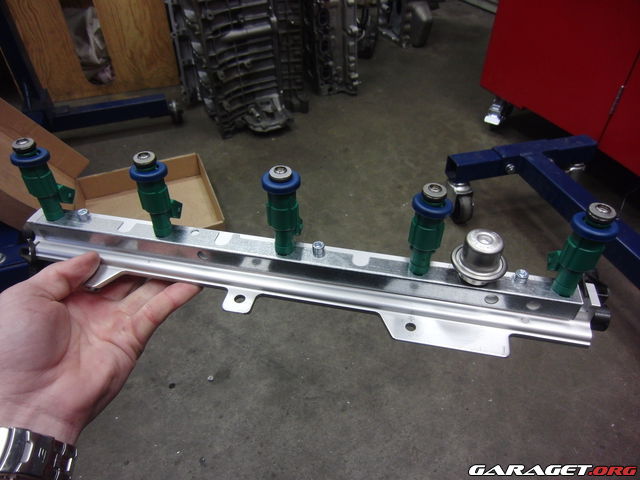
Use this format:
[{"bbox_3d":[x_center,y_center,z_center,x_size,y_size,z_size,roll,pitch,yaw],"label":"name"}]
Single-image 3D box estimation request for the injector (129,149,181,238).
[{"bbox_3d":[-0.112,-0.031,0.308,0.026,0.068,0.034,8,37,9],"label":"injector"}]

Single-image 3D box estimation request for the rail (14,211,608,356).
[{"bbox_3d":[-0.025,0.025,0.302,0.408,0.027,0.058,8,37,9],"label":"rail"}]

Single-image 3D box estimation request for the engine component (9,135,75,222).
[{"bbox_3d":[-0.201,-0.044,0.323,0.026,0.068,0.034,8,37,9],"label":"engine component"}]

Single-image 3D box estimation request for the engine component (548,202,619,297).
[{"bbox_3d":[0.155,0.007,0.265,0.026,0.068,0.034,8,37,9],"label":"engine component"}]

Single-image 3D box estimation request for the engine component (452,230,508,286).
[{"bbox_3d":[0.100,0.013,0.280,0.035,0.034,0.035,8,37,9],"label":"engine component"}]

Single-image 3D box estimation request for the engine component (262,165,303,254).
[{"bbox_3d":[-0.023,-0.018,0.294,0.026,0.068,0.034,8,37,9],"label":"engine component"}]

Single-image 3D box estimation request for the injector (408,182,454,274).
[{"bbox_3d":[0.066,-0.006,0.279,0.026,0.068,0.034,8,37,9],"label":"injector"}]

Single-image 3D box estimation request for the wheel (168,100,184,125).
[{"bbox_3d":[-0.453,-0.401,1.400,0.042,0.088,0.070,-15,41,-15],"label":"wheel"}]

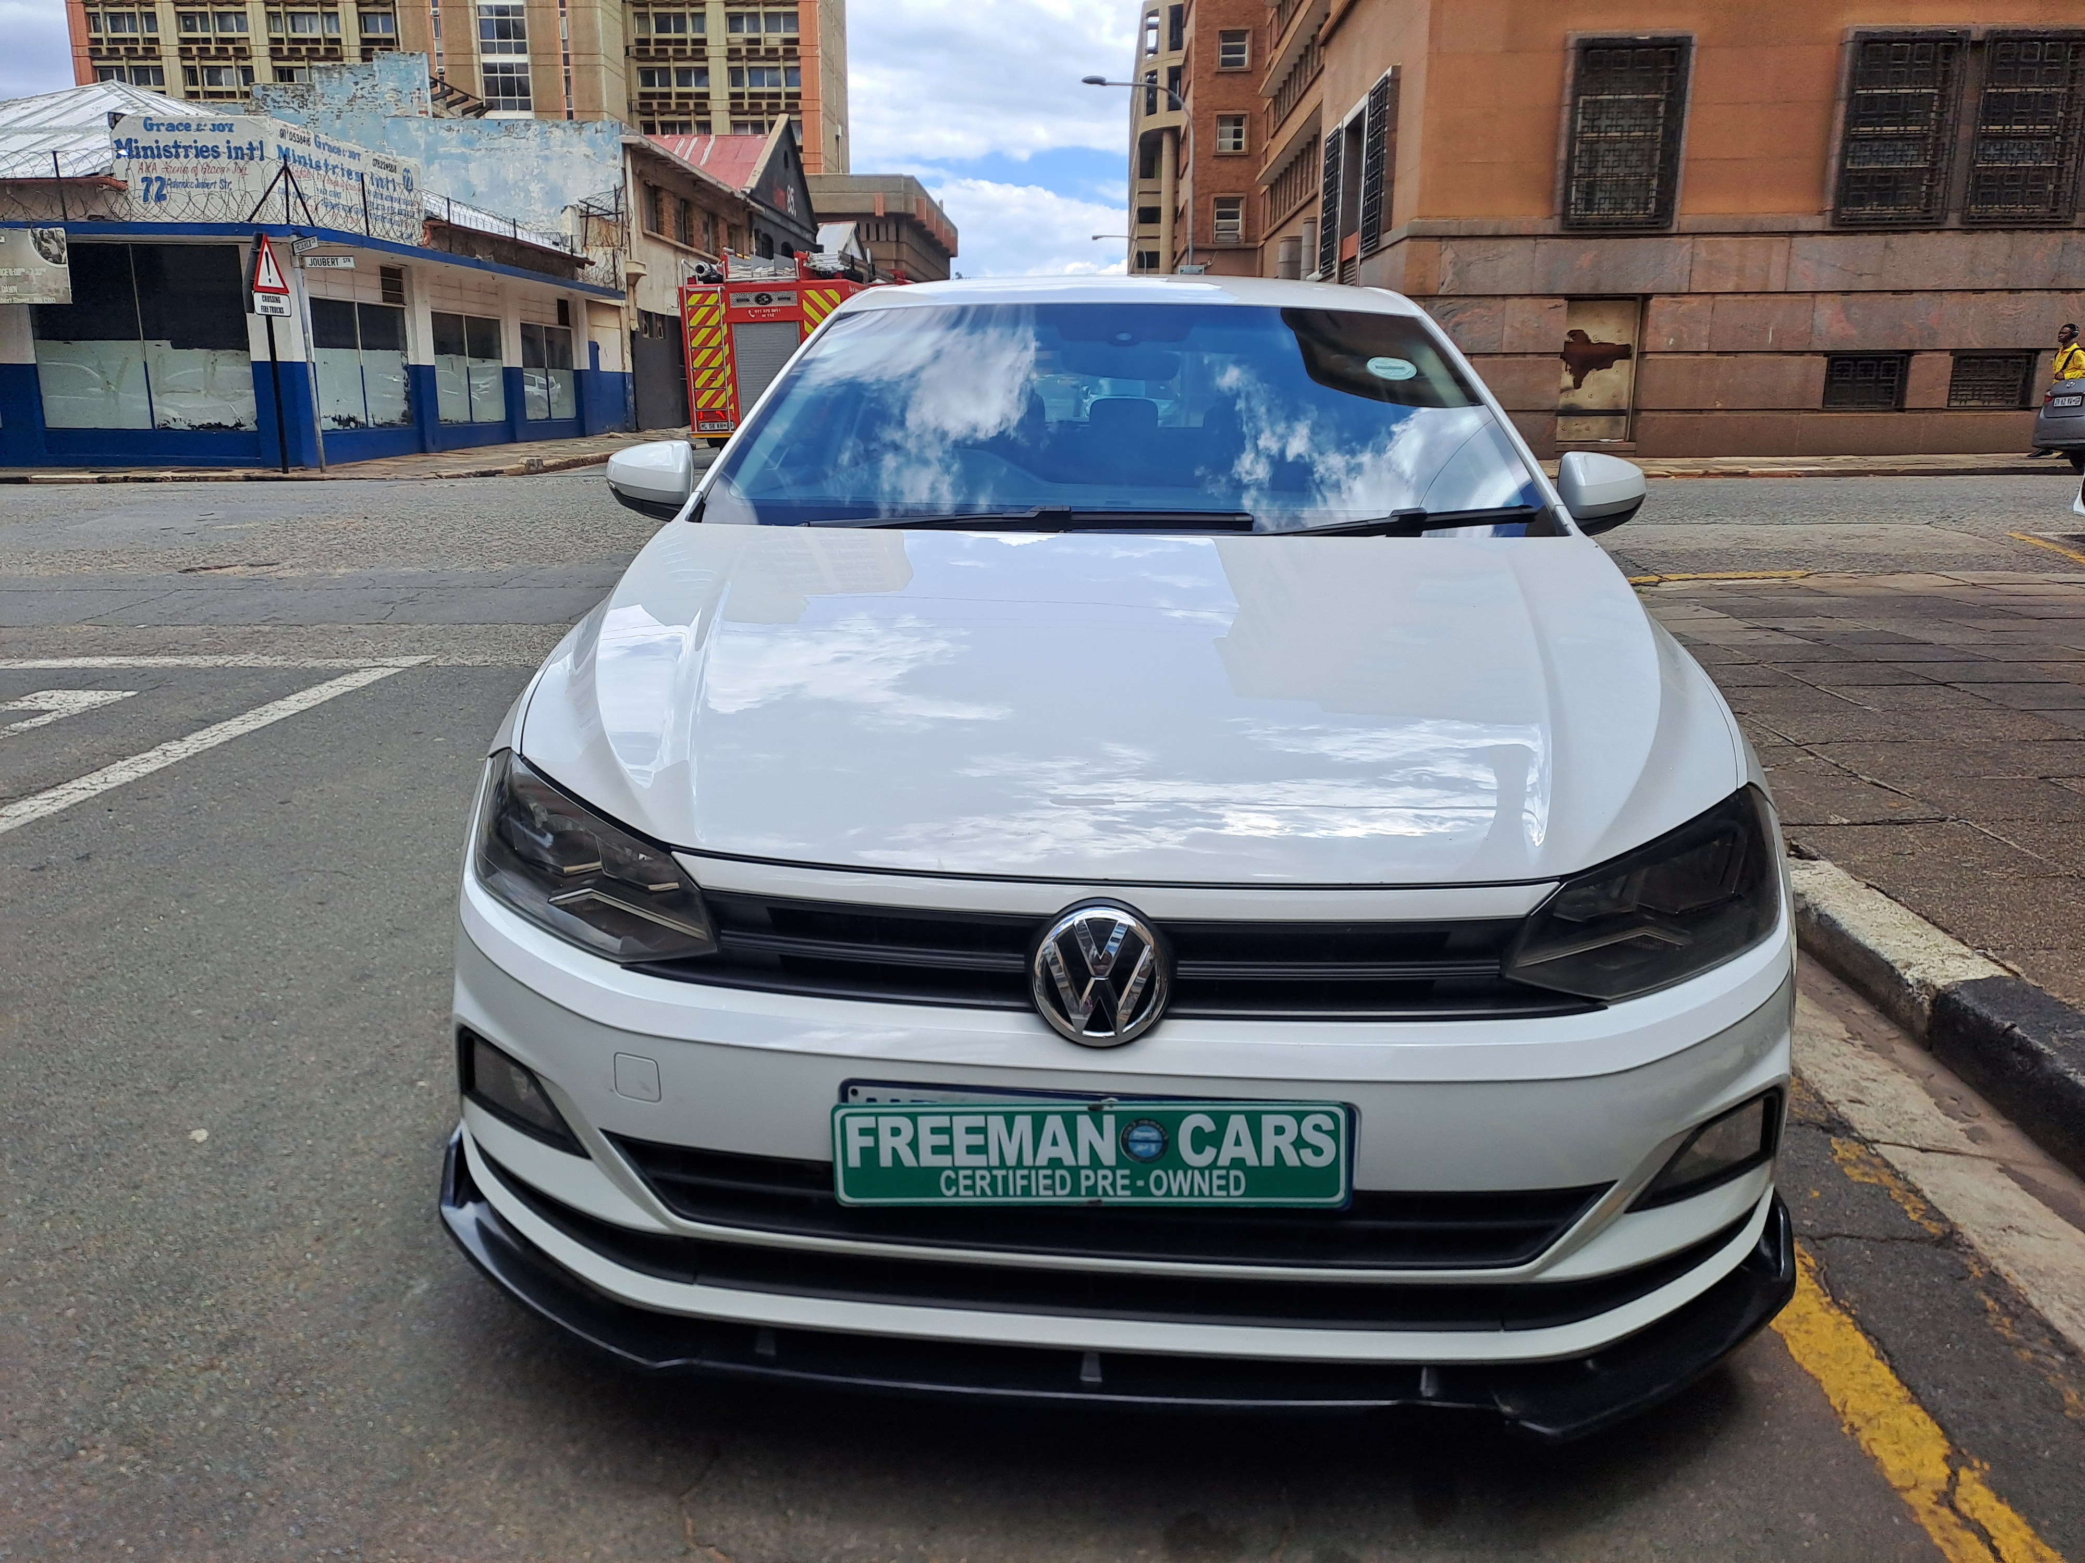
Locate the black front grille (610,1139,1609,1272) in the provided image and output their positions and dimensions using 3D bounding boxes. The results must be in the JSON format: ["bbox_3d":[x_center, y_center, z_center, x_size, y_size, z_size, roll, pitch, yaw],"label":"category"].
[{"bbox_3d":[0.062,0.431,1.583,1.090,0.110,0.115,2,14,3],"label":"black front grille"}]

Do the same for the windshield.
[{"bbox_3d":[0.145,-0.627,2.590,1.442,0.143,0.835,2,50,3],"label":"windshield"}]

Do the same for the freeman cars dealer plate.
[{"bbox_3d":[0.049,0.378,1.519,0.520,0.113,0.018,-1,14,4],"label":"freeman cars dealer plate"}]

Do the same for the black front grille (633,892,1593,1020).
[{"bbox_3d":[0.067,0.180,1.529,1.045,0.115,0.130,2,14,3],"label":"black front grille"}]

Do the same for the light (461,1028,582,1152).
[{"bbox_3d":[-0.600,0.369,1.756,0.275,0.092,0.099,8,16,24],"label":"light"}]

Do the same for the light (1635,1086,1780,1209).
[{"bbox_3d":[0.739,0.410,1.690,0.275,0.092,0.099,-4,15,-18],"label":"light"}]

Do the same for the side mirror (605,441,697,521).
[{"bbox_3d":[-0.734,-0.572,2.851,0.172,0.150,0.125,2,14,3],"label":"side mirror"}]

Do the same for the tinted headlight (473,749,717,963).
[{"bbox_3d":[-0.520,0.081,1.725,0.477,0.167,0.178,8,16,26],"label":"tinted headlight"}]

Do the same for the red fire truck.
[{"bbox_3d":[-3.368,-7.102,25.442,2.500,2.950,7.500,3,14,10],"label":"red fire truck"}]

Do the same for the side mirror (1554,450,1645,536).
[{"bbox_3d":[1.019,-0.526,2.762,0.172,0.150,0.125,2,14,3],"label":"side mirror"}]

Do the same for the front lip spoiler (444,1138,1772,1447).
[{"bbox_3d":[0.065,0.570,1.747,1.740,0.185,0.460,2,14,3],"label":"front lip spoiler"}]

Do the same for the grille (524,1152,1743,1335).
[{"bbox_3d":[0.065,0.498,1.687,1.510,0.095,0.280,2,14,3],"label":"grille"}]

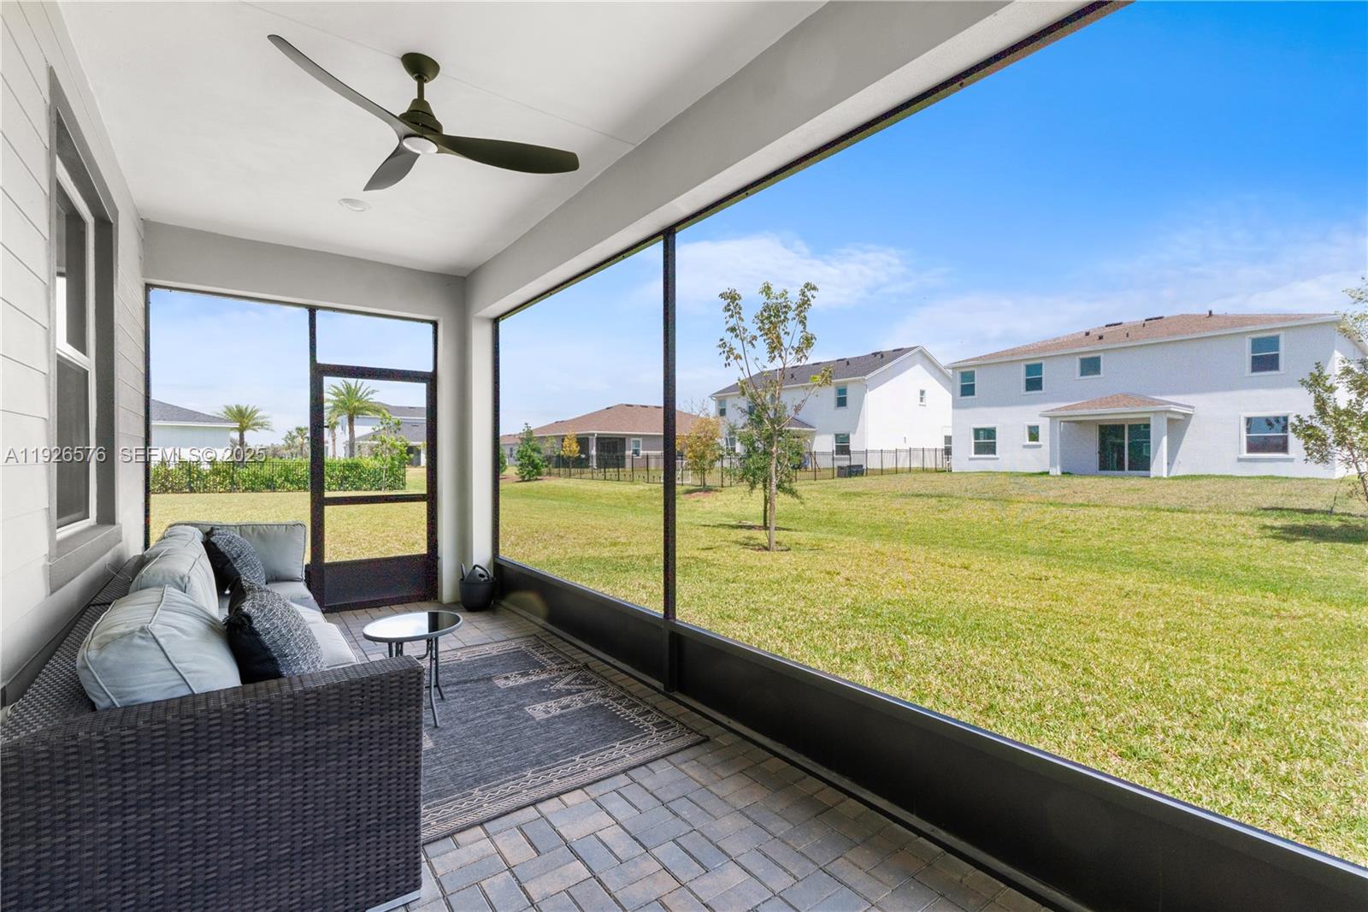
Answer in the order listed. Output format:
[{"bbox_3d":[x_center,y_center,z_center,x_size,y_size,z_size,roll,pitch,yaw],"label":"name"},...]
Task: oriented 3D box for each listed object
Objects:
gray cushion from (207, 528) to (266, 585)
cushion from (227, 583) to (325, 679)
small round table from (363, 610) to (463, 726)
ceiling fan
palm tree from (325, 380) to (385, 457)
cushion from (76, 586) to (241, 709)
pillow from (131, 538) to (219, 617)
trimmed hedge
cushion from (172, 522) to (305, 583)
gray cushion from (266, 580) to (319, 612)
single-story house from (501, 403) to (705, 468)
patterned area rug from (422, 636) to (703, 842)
[{"bbox_3d":[-2.760,0.680,3.580,0.170,0.450,0.460,-32,19,-34],"label":"gray cushion"},{"bbox_3d":[-1.496,0.692,2.106,0.180,0.450,0.460,-30,18,-35],"label":"cushion"},{"bbox_3d":[-1.379,1.101,2.914,0.460,0.485,0.460,0,0,-38],"label":"small round table"},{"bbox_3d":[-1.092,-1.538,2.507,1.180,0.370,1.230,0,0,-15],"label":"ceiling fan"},{"bbox_3d":[-23.100,-1.900,40.000,4.200,6.800,4.200,0,0,0],"label":"palm tree"},{"bbox_3d":[-1.591,0.672,1.814,0.220,0.470,0.710,-27,17,-35],"label":"cushion"},{"bbox_3d":[-2.079,0.660,2.359,0.210,0.460,0.710,-18,11,-37],"label":"pillow"},{"bbox_3d":[-19.700,1.070,28.600,10.800,1.440,0.060,0,0,-42],"label":"trimmed hedge"},{"bbox_3d":[-3.039,0.673,3.907,0.740,0.440,0.180,0,-12,-38],"label":"cushion"},{"bbox_3d":[-2.781,0.947,3.614,0.680,0.120,0.760,0,0,-38],"label":"gray cushion"},{"bbox_3d":[-4.380,-2.170,60.214,21.000,6.400,15.800,0,0,-38],"label":"single-story house"},{"bbox_3d":[-1.138,1.338,3.016,1.600,0.012,2.030,0,0,-37],"label":"patterned area rug"}]

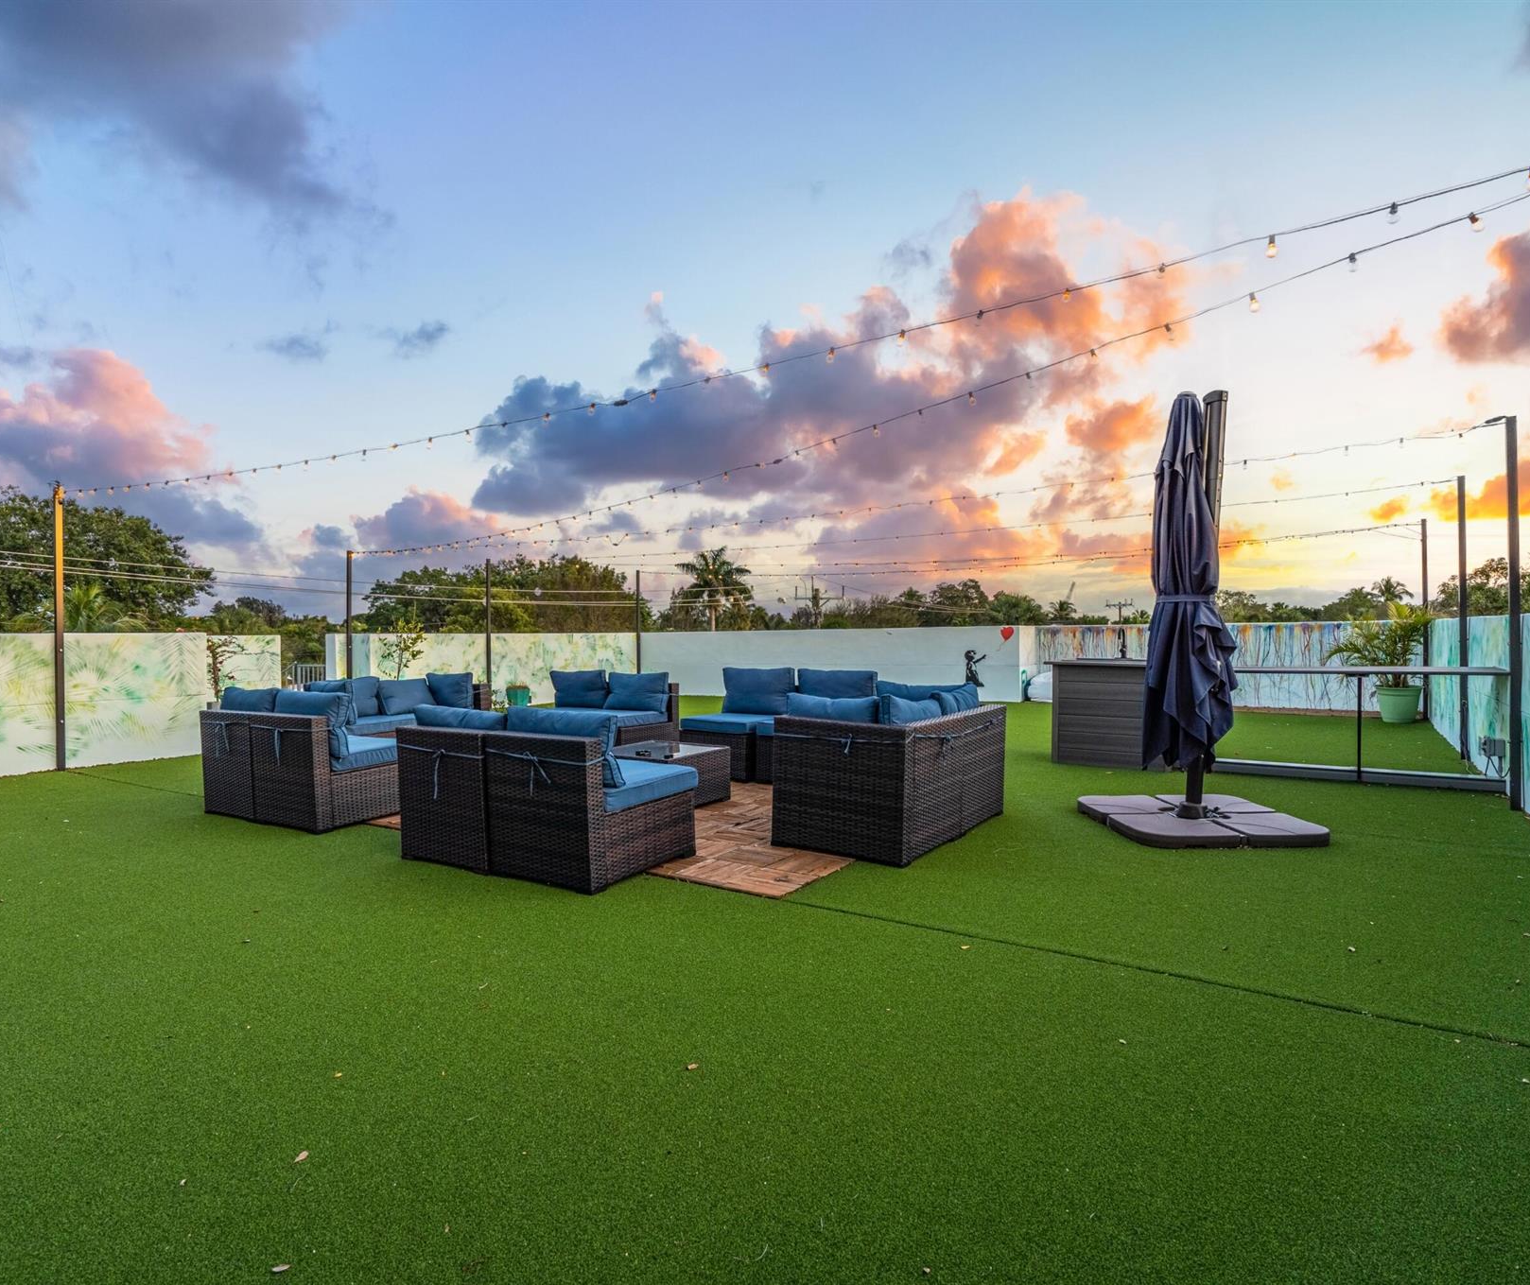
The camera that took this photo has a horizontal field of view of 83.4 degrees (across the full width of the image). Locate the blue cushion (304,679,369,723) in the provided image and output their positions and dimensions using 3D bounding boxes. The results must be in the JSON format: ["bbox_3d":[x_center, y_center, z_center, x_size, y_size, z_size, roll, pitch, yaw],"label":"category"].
[{"bbox_3d":[-3.507,0.481,6.783,0.571,0.377,0.153,0,13,31],"label":"blue cushion"}]

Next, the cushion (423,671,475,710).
[{"bbox_3d":[-3.018,0.434,8.160,0.575,0.383,0.181,-1,0,28],"label":"cushion"}]

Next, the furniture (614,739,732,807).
[{"bbox_3d":[-0.707,0.891,5.665,0.694,0.354,0.704,0,1,31],"label":"furniture"}]

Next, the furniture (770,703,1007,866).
[{"bbox_3d":[0.717,0.704,4.705,0.735,0.644,1.374,-1,0,33],"label":"furniture"}]

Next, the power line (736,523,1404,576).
[{"bbox_3d":[2.911,-1.189,12.294,10.437,0.319,0.096,-1,0,33],"label":"power line"}]

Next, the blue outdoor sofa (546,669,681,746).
[{"bbox_3d":[-1.479,0.629,7.495,1.225,0.788,0.767,-1,0,33],"label":"blue outdoor sofa"}]

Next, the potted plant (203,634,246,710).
[{"bbox_3d":[-5.950,0.498,9.389,0.561,1.183,0.561,-1,1,0],"label":"potted plant"}]

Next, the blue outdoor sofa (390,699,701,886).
[{"bbox_3d":[-1.106,0.701,4.357,1.294,0.770,0.797,0,1,31],"label":"blue outdoor sofa"}]

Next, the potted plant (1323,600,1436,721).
[{"bbox_3d":[7.031,0.198,9.800,1.171,1.374,1.086,-1,0,33],"label":"potted plant"}]

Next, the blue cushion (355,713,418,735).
[{"bbox_3d":[-3.455,0.685,7.483,0.596,0.117,0.618,-1,0,33],"label":"blue cushion"}]

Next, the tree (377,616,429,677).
[{"bbox_3d":[-4.536,0.360,10.759,0.554,1.406,0.554,-1,0,33],"label":"tree"}]

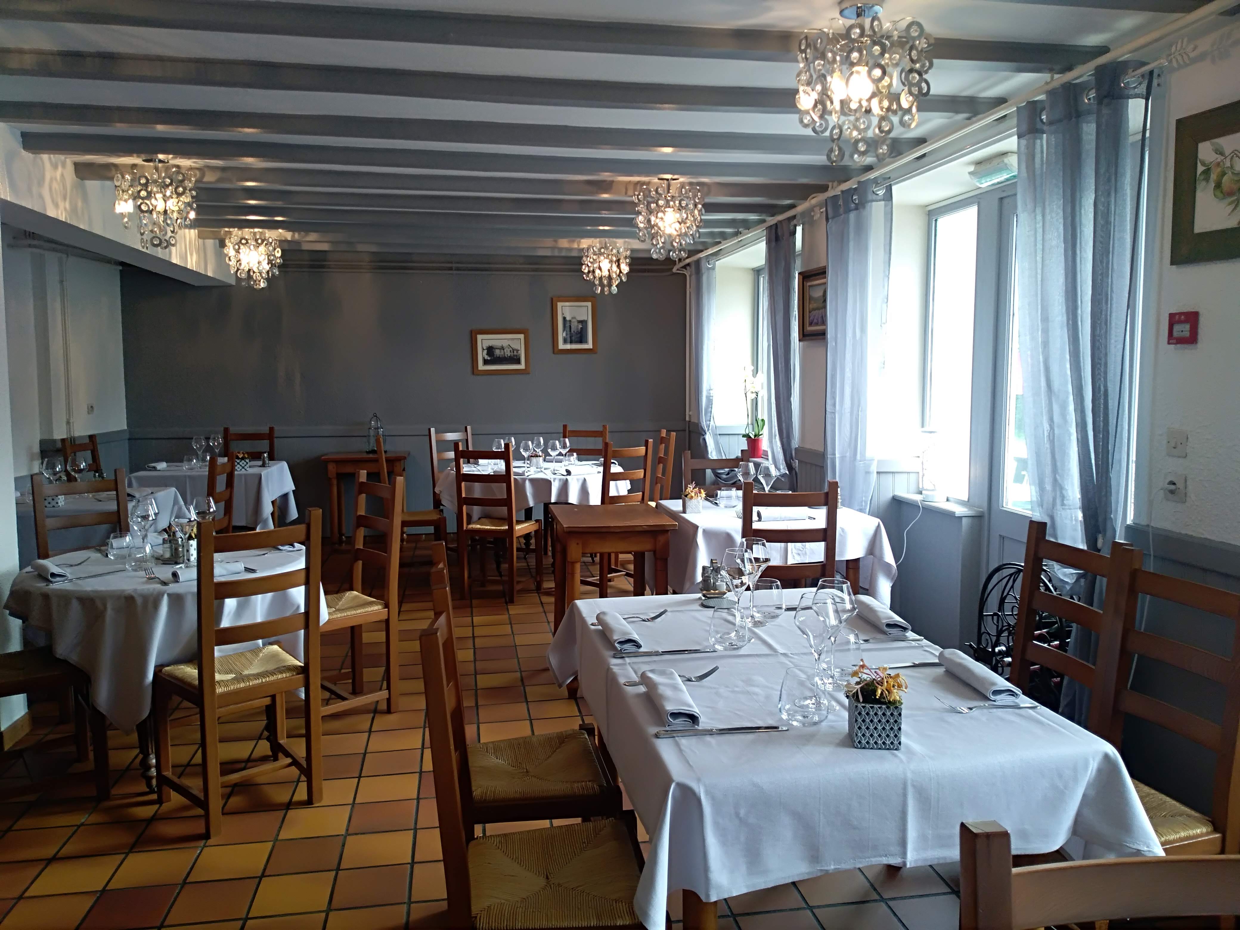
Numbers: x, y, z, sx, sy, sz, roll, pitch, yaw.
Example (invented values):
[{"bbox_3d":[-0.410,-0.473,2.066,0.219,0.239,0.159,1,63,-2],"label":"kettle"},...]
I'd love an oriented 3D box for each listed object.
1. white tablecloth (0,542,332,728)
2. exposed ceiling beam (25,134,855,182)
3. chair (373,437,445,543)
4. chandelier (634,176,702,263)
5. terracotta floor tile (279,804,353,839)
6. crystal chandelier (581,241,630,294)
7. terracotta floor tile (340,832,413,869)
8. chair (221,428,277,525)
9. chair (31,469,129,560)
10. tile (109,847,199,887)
[{"bbox_3d":[-1.604,0.584,3.409,1.040,0.470,1.020,-1,6,-10],"label":"white tablecloth"},{"bbox_3d":[-0.682,-1.431,4.373,3.820,0.075,0.105,-1,6,-10],"label":"exposed ceiling beam"},{"bbox_3d":[-1.427,0.292,6.397,0.438,0.990,0.441,-2,6,-13],"label":"chair"},{"bbox_3d":[0.254,-1.267,4.799,0.380,0.420,0.380,0,6,0],"label":"chandelier"},{"bbox_3d":[-0.953,1.122,2.925,0.200,0.010,0.200,-1,6,-10],"label":"terracotta floor tile"},{"bbox_3d":[-0.109,-1.474,6.904,0.375,0.420,0.375,-1,6,-10],"label":"crystal chandelier"},{"bbox_3d":[-0.728,1.163,2.809,0.200,0.012,0.200,-1,6,-10],"label":"terracotta floor tile"},{"bbox_3d":[-2.823,0.209,7.088,0.420,0.972,0.419,-2,6,-13],"label":"chair"},{"bbox_3d":[-2.206,0.526,3.972,0.419,0.972,0.420,5,8,42],"label":"chair"},{"bbox_3d":[-1.326,1.152,2.652,0.200,0.010,0.200,-1,6,-10],"label":"tile"}]

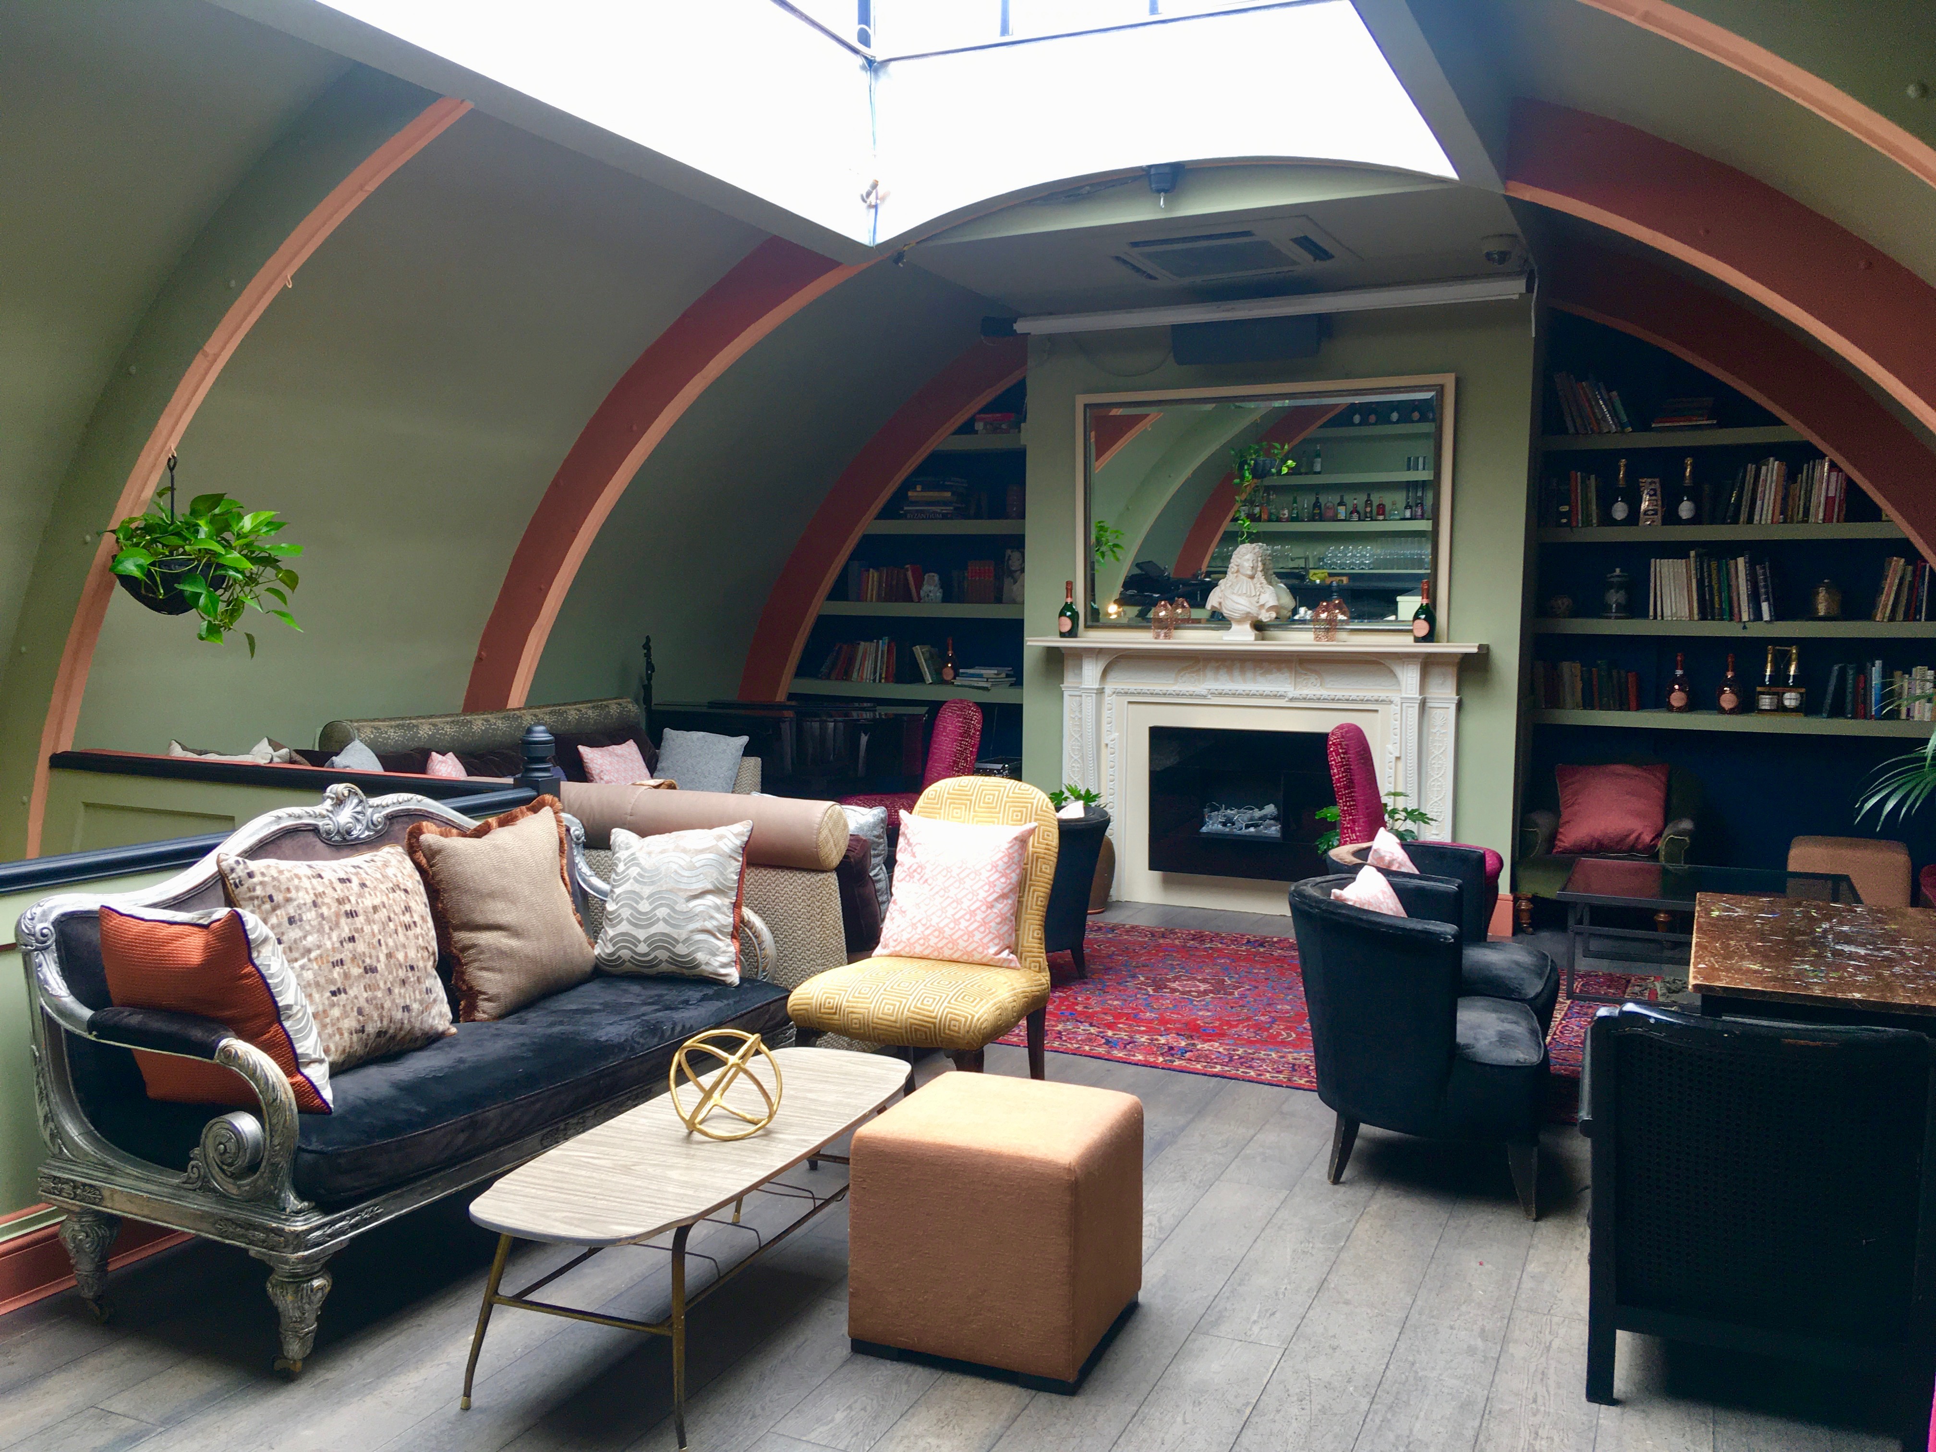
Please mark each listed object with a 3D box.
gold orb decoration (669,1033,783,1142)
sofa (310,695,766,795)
[{"bbox_3d":[-0.509,0.757,3.412,0.235,0.235,0.235,0,5,0],"label":"gold orb decoration"},{"bbox_3d":[-1.945,0.407,7.750,0.869,1.008,2.338,2,5,25],"label":"sofa"}]

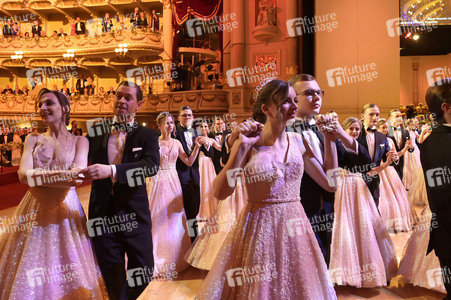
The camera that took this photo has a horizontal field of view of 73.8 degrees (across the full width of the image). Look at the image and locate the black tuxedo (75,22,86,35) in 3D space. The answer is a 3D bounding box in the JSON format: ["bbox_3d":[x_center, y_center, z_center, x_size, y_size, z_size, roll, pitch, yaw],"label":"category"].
[{"bbox_3d":[-7.700,-6.150,15.950,0.550,1.350,0.310,-1,1,-13],"label":"black tuxedo"}]

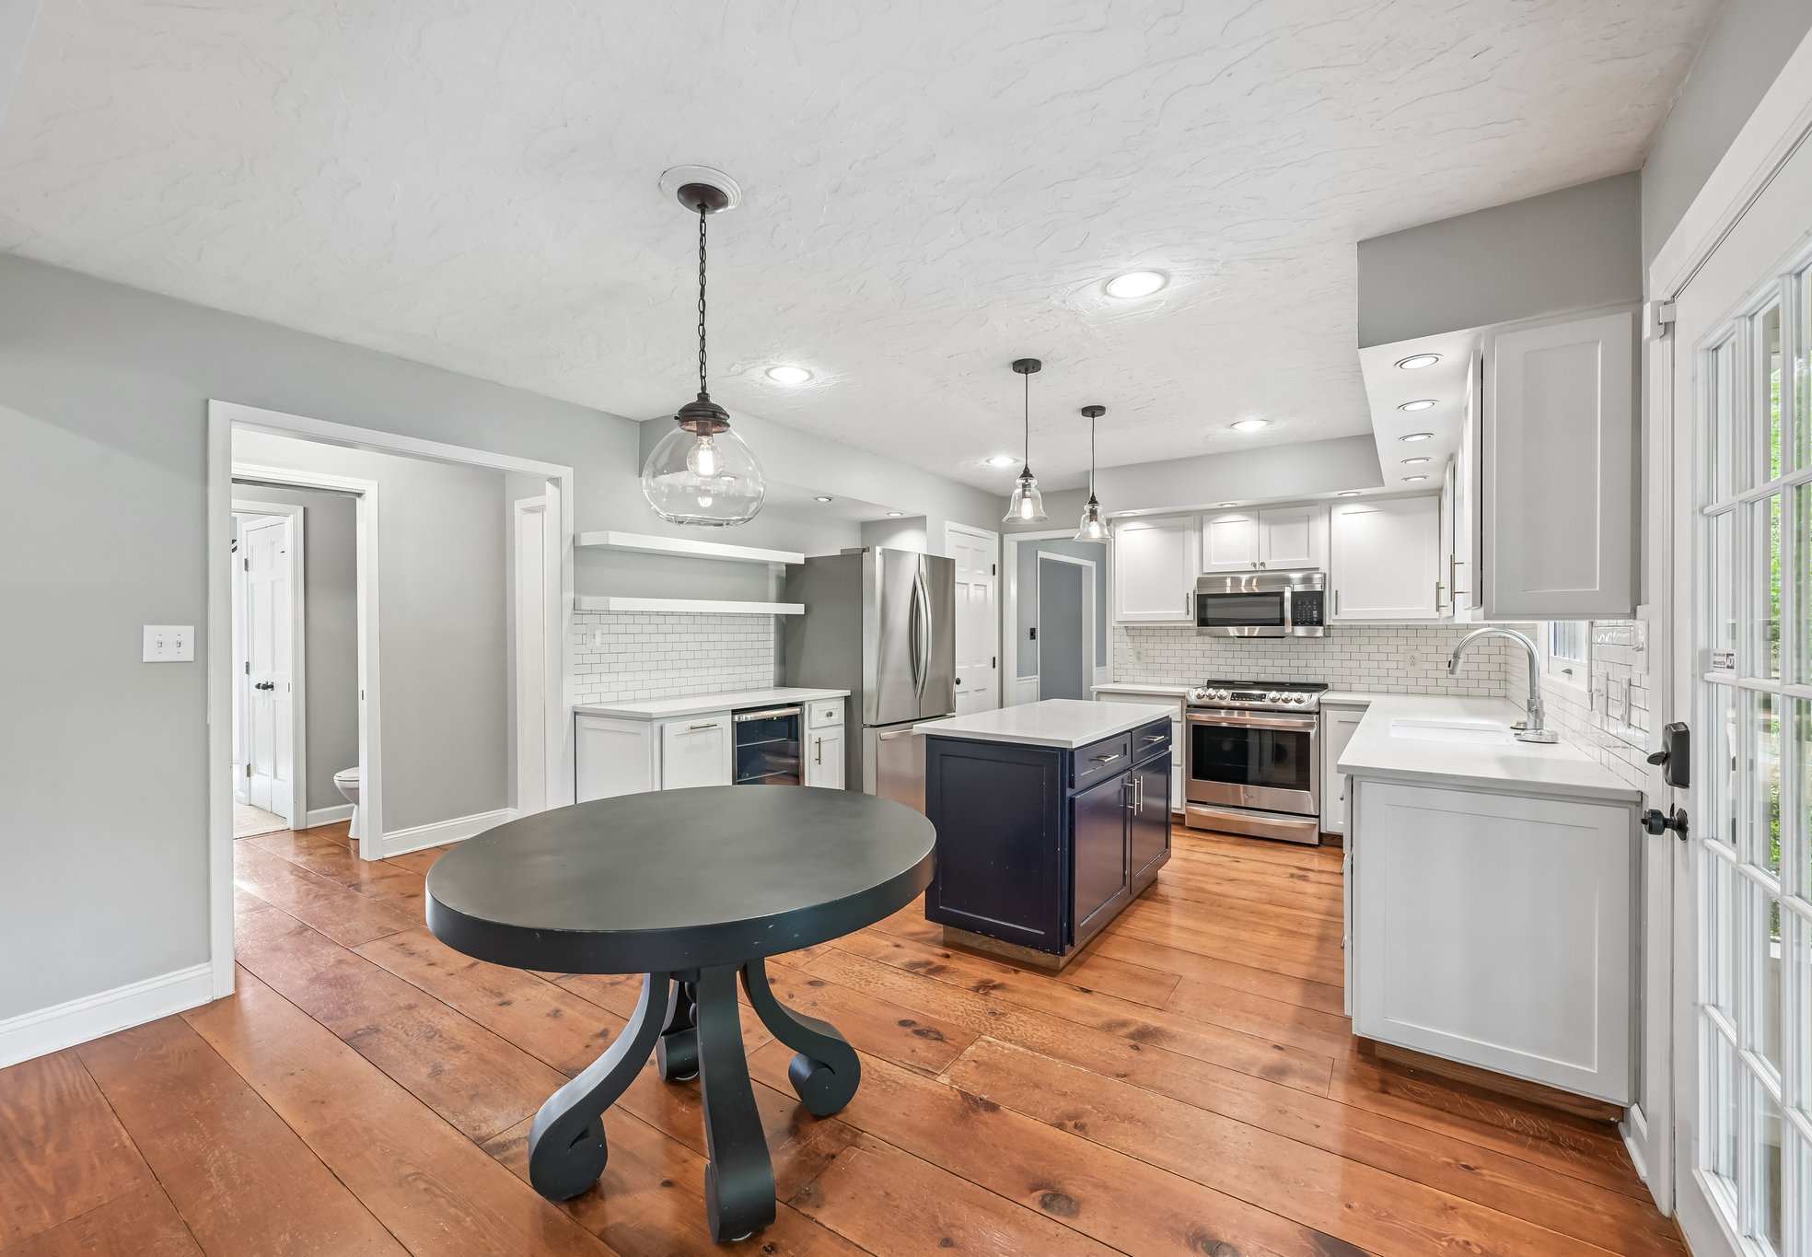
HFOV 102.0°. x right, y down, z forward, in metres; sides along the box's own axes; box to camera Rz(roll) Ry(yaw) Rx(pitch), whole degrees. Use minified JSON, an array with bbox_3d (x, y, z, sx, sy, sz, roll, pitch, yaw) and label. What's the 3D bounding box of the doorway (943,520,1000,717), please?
[{"bbox_3d":[0.522,0.239,6.089,0.115,2.145,0.887,0,0,34],"label":"doorway"}]

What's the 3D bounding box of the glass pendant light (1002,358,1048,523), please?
[{"bbox_3d":[0.523,-0.799,3.138,0.200,0.670,0.200,0,0,0],"label":"glass pendant light"}]

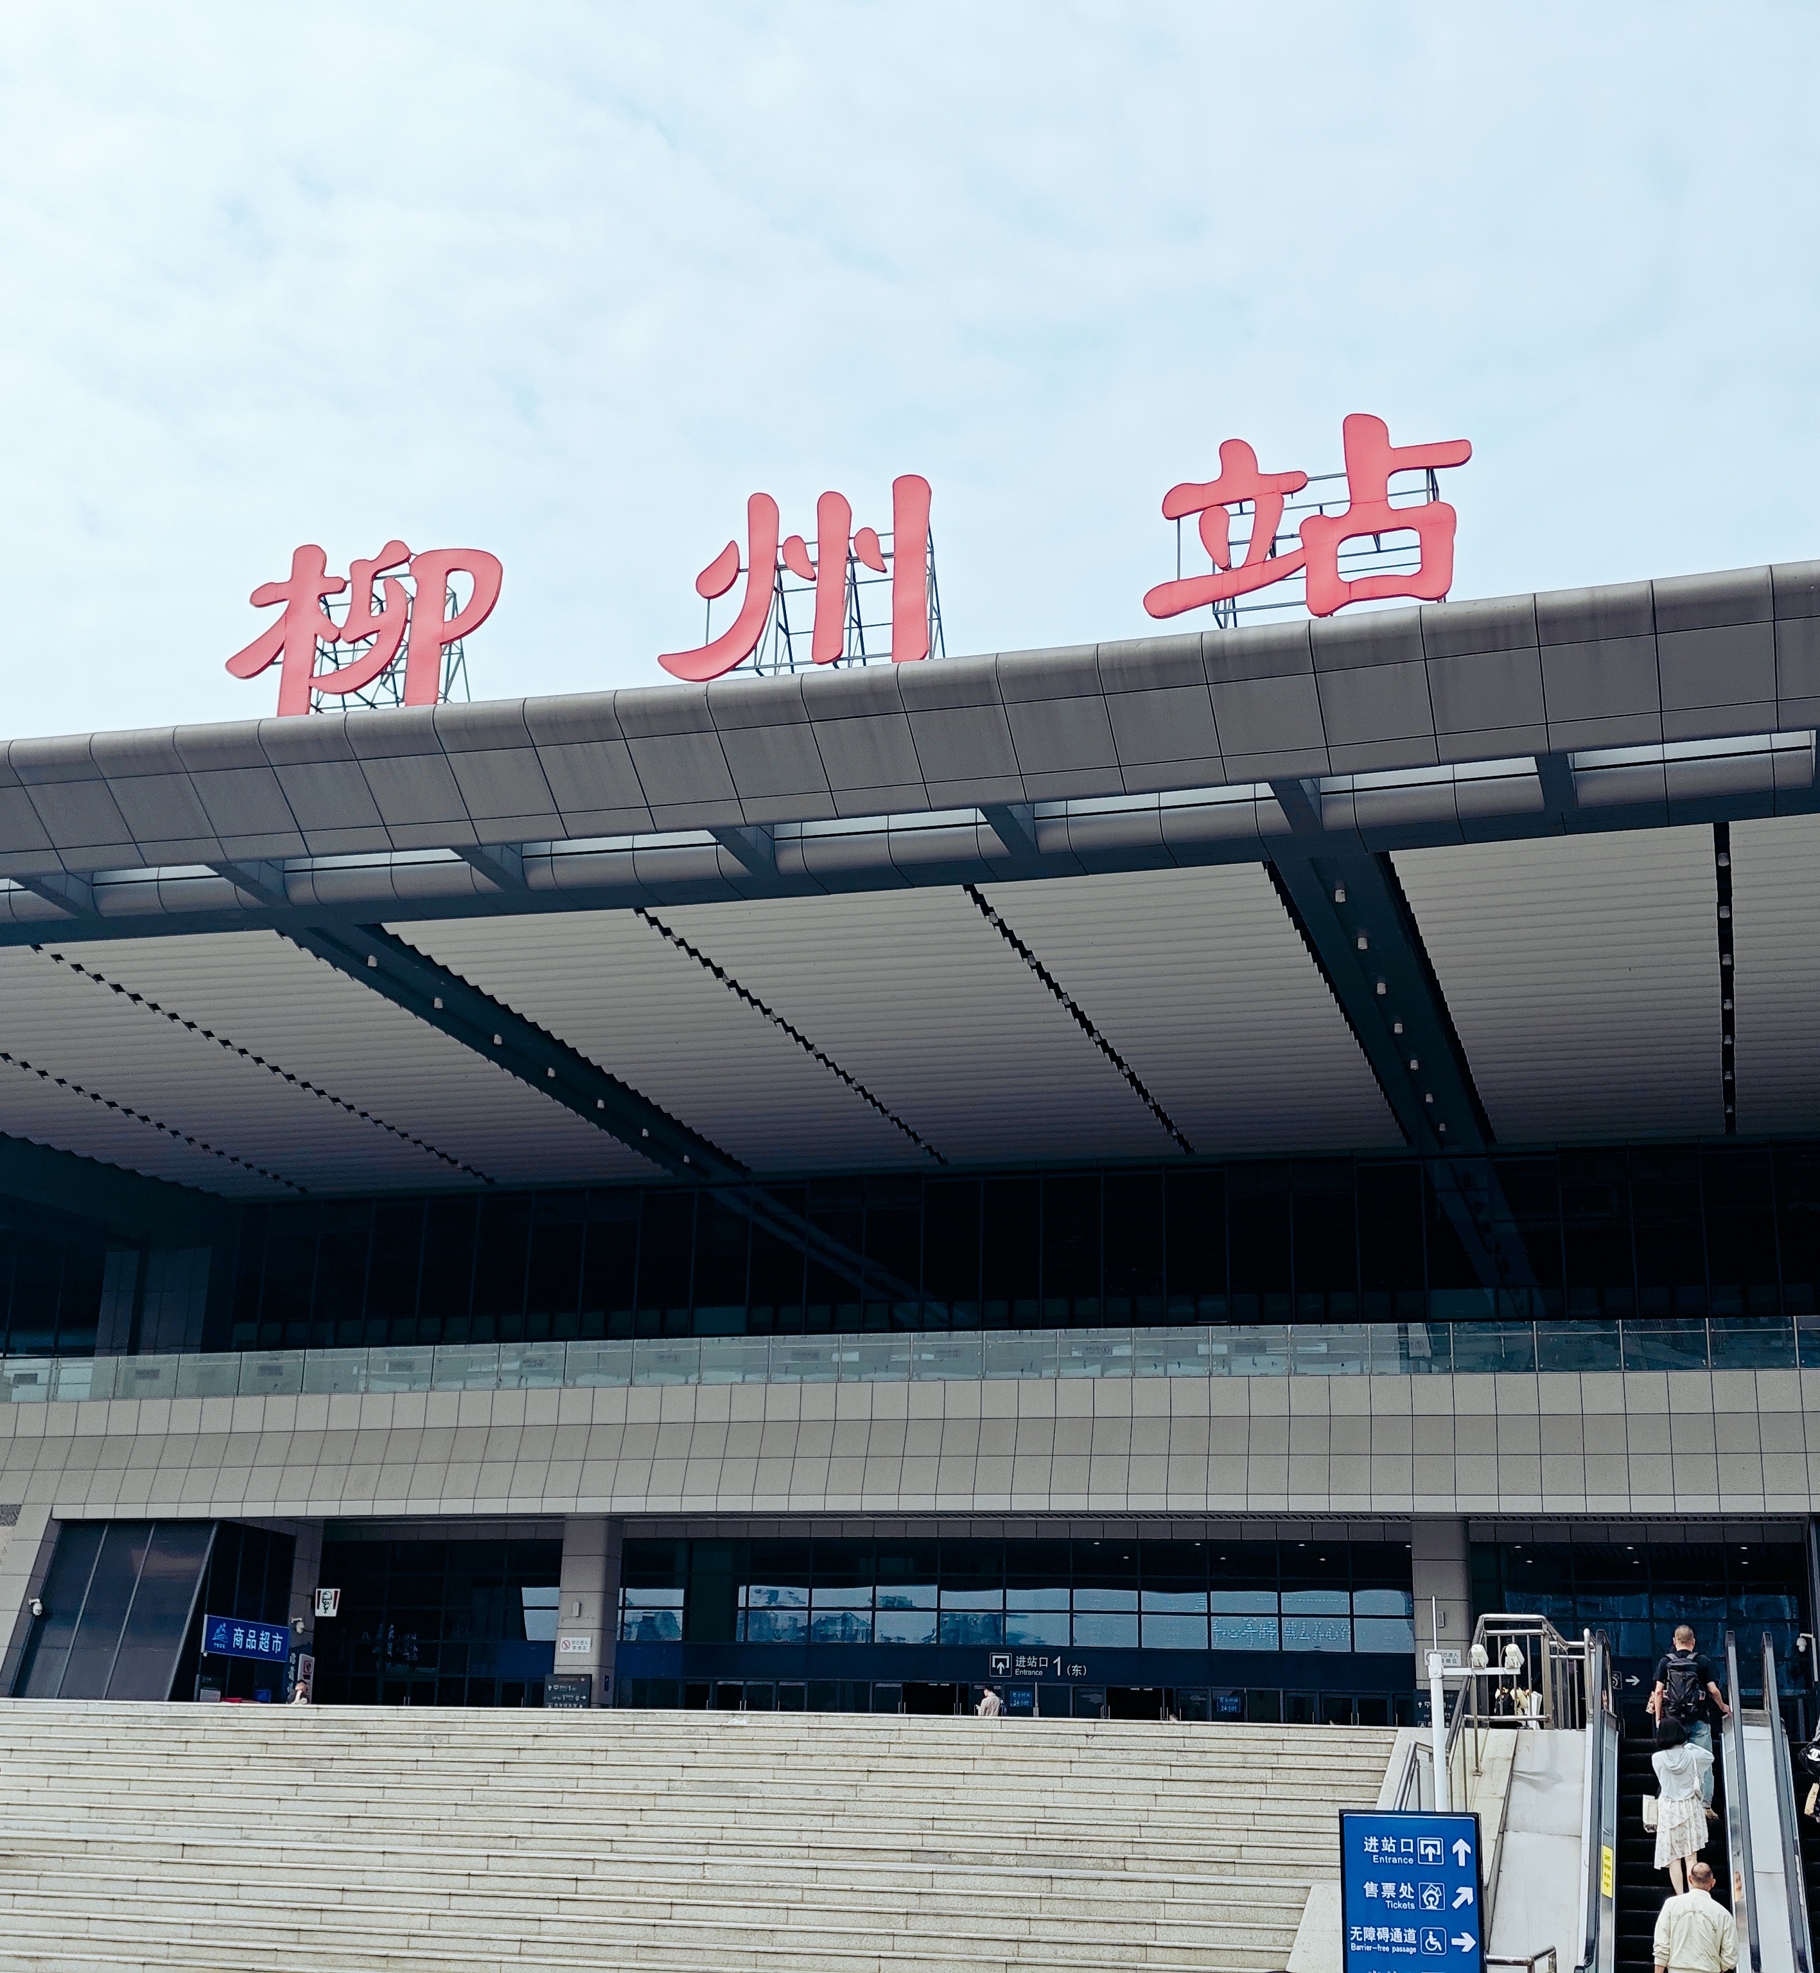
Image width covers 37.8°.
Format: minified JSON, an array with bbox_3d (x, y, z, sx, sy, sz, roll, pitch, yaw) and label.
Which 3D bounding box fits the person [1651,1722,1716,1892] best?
[{"bbox_3d":[6.908,7.411,23.803,0.560,1.660,0.400,-3,-18,17],"label":"person"}]

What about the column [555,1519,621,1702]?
[{"bbox_3d":[-7.745,15.653,63.991,1.103,5.660,1.020,-3,-18,17],"label":"column"}]

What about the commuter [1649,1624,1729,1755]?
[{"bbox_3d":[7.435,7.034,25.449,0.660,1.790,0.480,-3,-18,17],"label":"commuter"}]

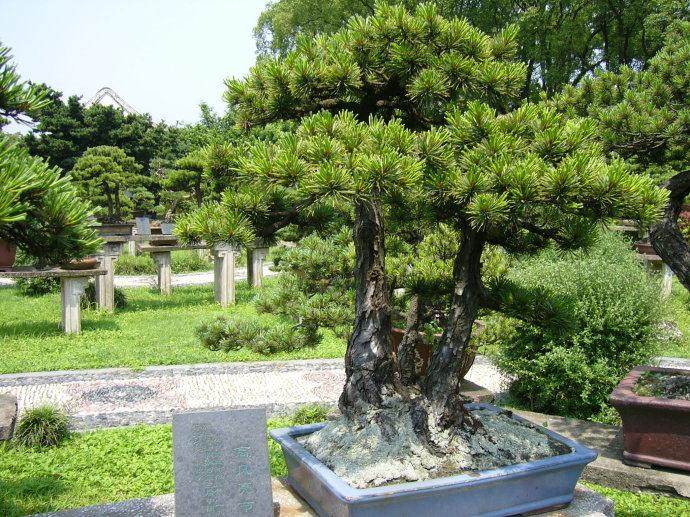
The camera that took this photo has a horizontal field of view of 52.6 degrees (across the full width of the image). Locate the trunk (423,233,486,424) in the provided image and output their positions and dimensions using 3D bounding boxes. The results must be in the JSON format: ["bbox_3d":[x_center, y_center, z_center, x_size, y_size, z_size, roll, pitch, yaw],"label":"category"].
[{"bbox_3d":[0.531,0.344,3.417,0.304,1.000,0.240,0,4,0],"label":"trunk"}]

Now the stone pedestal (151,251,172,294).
[{"bbox_3d":[-3.159,0.247,12.005,0.379,0.754,0.280,-1,5,-12],"label":"stone pedestal"}]

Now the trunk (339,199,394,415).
[{"bbox_3d":[0.103,0.231,3.328,0.267,1.049,0.250,0,4,0],"label":"trunk"}]

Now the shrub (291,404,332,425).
[{"bbox_3d":[-0.240,1.099,4.849,0.278,0.170,0.260,0,4,0],"label":"shrub"}]

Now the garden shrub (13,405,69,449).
[{"bbox_3d":[-2.004,1.113,4.620,0.371,0.271,0.330,0,4,0],"label":"garden shrub"}]

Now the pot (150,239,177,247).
[{"bbox_3d":[-3.114,-0.266,11.965,0.446,0.137,0.370,0,4,0],"label":"pot"}]

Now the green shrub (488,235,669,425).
[{"bbox_3d":[1.812,0.453,5.501,1.390,1.347,1.250,0,4,0],"label":"green shrub"}]

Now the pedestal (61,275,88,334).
[{"bbox_3d":[-3.259,0.556,8.418,0.326,0.692,0.260,-1,4,-10],"label":"pedestal"}]

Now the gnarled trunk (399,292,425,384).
[{"bbox_3d":[0.333,0.412,3.492,0.130,0.487,0.130,0,4,0],"label":"gnarled trunk"}]

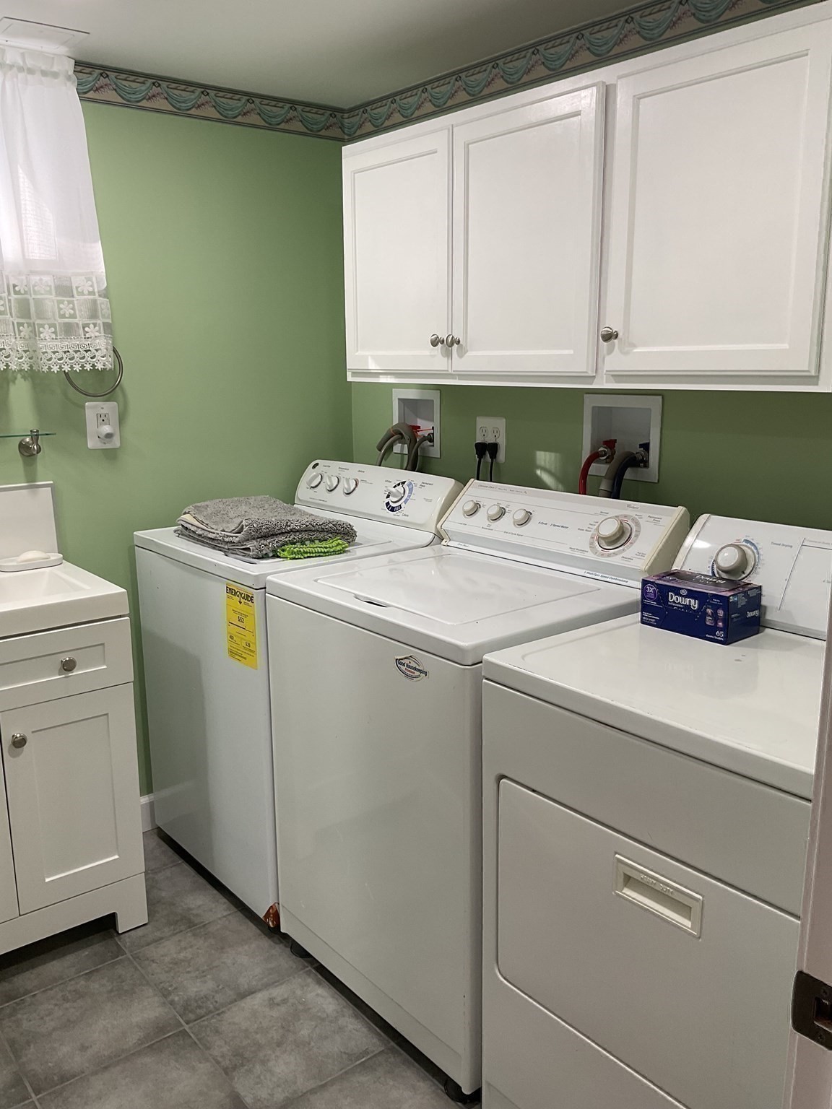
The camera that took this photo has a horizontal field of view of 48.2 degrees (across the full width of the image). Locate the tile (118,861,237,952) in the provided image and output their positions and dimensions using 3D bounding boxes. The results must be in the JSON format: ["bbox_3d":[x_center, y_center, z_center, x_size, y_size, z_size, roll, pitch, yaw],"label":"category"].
[{"bbox_3d":[-0.662,0.906,2.401,0.305,0.010,0.310,-10,15,-38],"label":"tile"}]

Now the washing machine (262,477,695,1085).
[{"bbox_3d":[0.131,0.415,2.063,0.650,1.080,0.682,-10,15,-38],"label":"washing machine"}]

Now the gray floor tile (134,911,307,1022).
[{"bbox_3d":[-0.460,0.954,2.168,0.305,0.010,0.310,-10,15,-38],"label":"gray floor tile"}]

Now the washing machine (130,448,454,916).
[{"bbox_3d":[-0.307,0.313,2.587,0.650,1.068,0.688,-10,15,-38],"label":"washing machine"}]

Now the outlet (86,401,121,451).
[{"bbox_3d":[-0.843,-0.348,2.511,0.088,0.123,0.010,-10,15,-38],"label":"outlet"}]

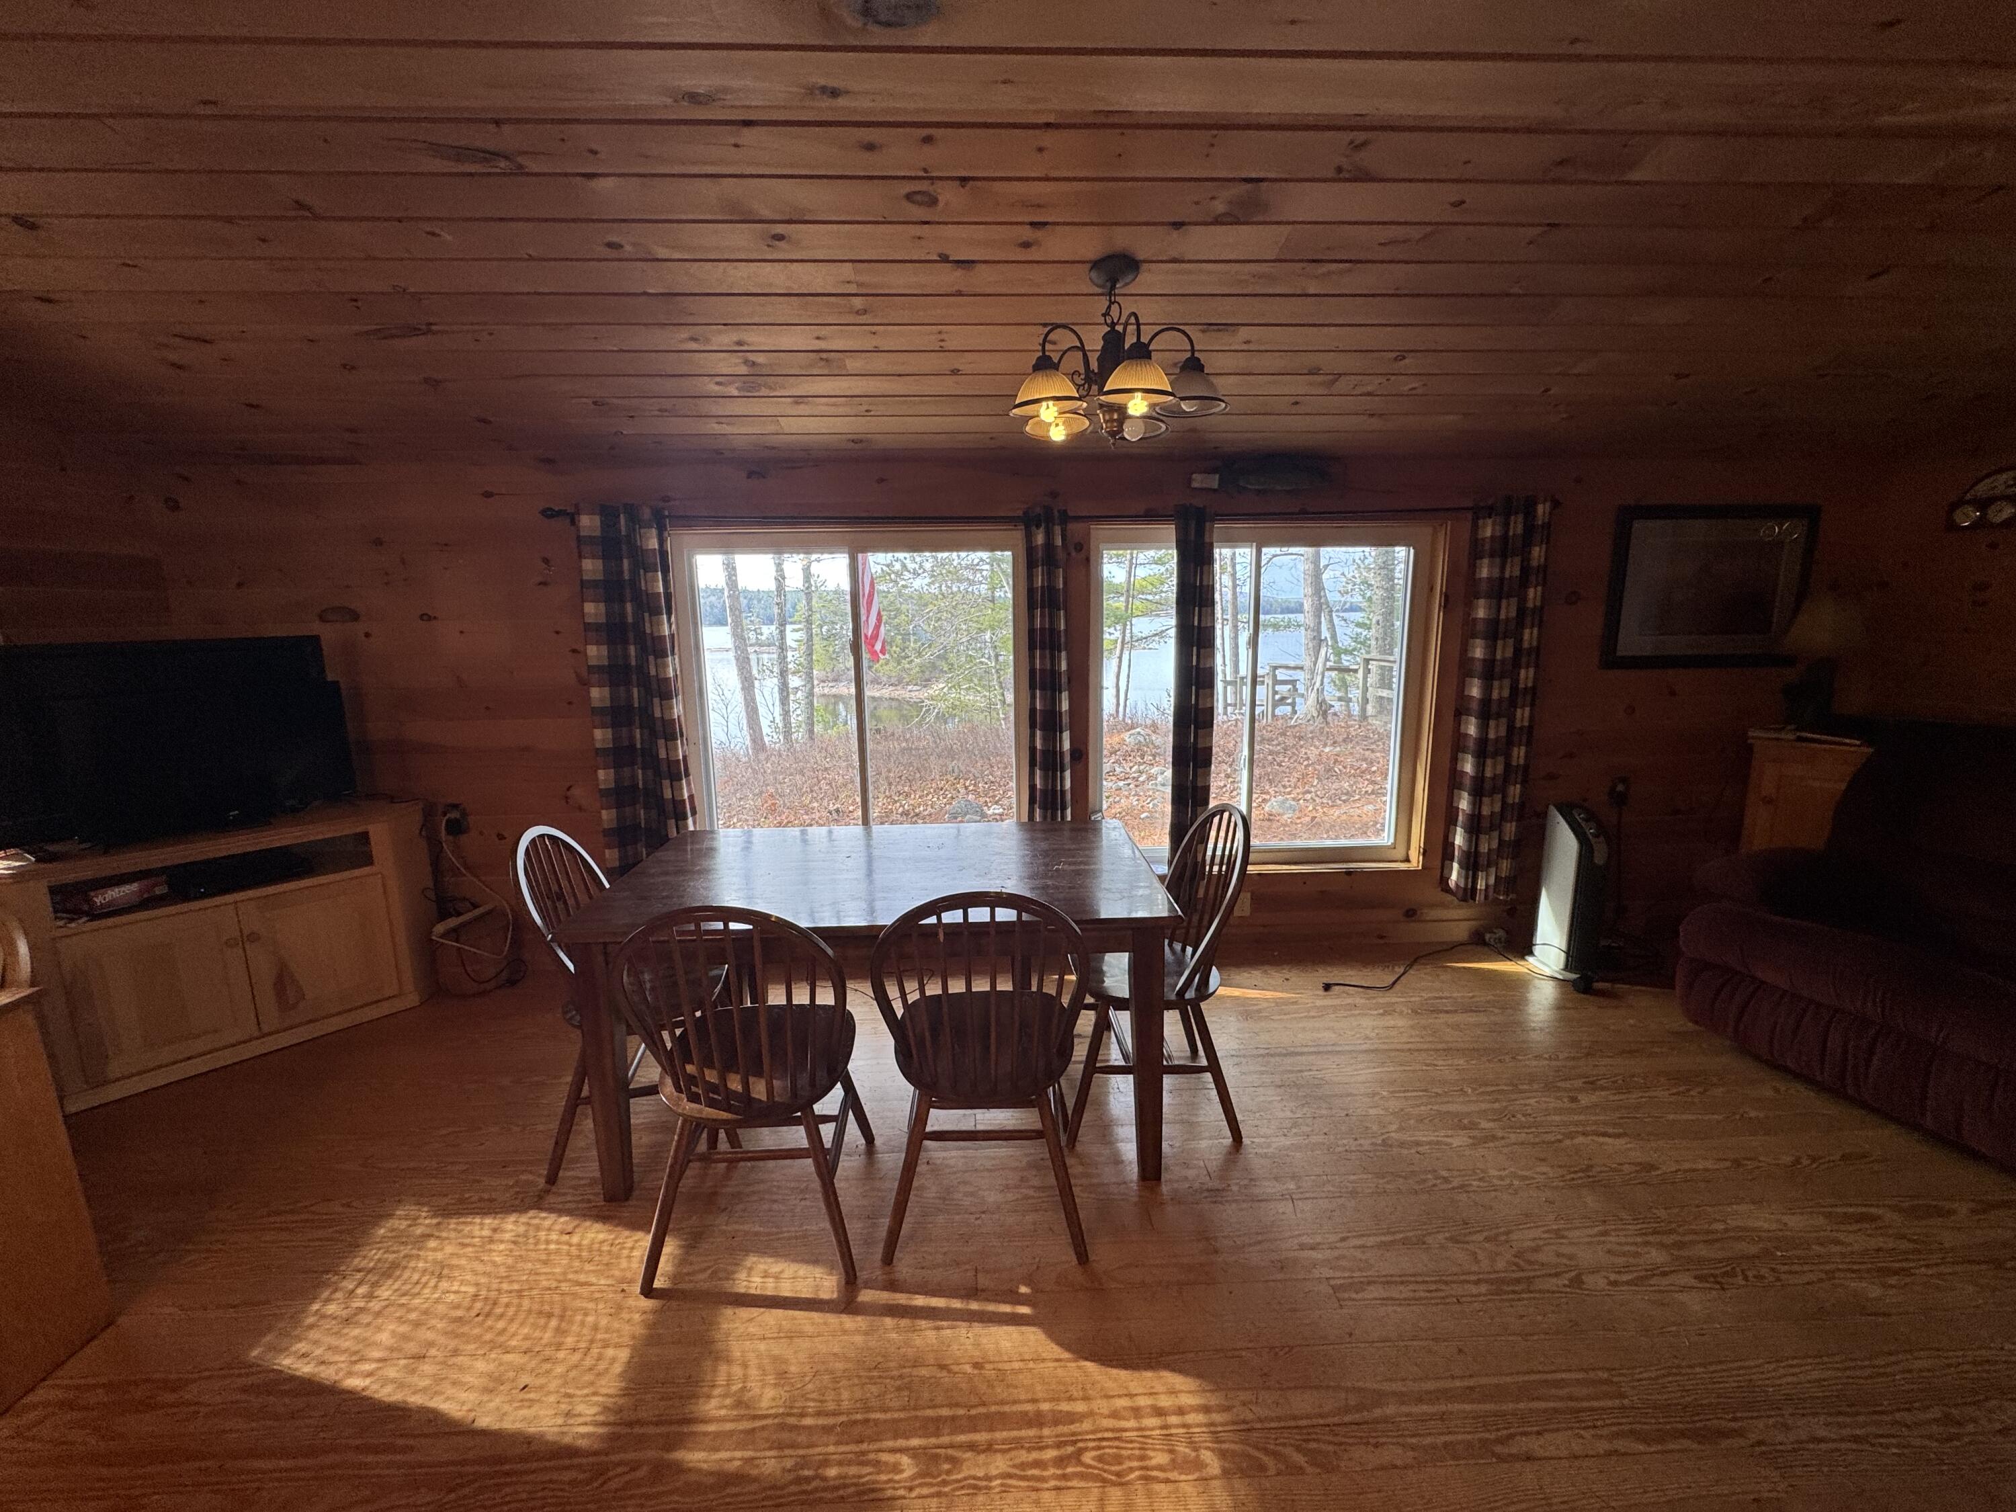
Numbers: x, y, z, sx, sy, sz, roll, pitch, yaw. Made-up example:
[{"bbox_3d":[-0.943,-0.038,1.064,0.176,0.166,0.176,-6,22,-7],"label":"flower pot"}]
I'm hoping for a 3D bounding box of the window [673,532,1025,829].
[{"bbox_3d":[-0.613,-0.186,3.465,1.483,1.495,0.111,-1,10,-2],"label":"window"}]

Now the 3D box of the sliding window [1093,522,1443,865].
[{"bbox_3d":[1.041,-0.213,3.381,1.410,1.430,0.100,-1,10,-1],"label":"sliding window"}]

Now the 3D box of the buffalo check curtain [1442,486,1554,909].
[{"bbox_3d":[1.954,-0.193,3.274,0.310,1.620,0.110,-1,10,-1],"label":"buffalo check curtain"}]

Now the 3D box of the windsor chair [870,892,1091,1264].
[{"bbox_3d":[-0.057,0.705,2.104,0.490,0.950,0.550,-1,10,1],"label":"windsor chair"}]

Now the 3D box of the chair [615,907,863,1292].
[{"bbox_3d":[-0.619,0.724,2.041,0.490,0.950,0.550,-2,10,-4],"label":"chair"}]

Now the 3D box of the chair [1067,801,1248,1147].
[{"bbox_3d":[0.416,0.623,2.526,0.540,0.950,0.490,-1,10,-2],"label":"chair"}]

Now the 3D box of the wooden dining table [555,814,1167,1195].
[{"bbox_3d":[-0.348,0.705,2.548,1.548,0.746,0.979,-1,10,-2],"label":"wooden dining table"}]

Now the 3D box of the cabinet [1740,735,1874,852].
[{"bbox_3d":[3.206,0.438,3.261,0.500,0.980,0.360,7,13,38],"label":"cabinet"}]

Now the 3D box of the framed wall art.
[{"bbox_3d":[2.950,-0.708,3.443,0.872,0.666,0.032,-1,10,-2],"label":"framed wall art"}]

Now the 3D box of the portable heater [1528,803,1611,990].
[{"bbox_3d":[2.263,0.560,3.281,0.141,0.699,0.286,-1,10,-2],"label":"portable heater"}]

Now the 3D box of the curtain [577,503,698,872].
[{"bbox_3d":[-1.501,-0.136,3.338,0.392,1.719,0.106,-1,10,-2],"label":"curtain"}]

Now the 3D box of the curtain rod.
[{"bbox_3d":[0.154,-0.922,3.102,3.820,0.050,0.080,-1,10,-1],"label":"curtain rod"}]

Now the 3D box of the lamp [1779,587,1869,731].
[{"bbox_3d":[3.314,-0.385,3.312,0.251,0.556,0.251,-1,10,-2],"label":"lamp"}]

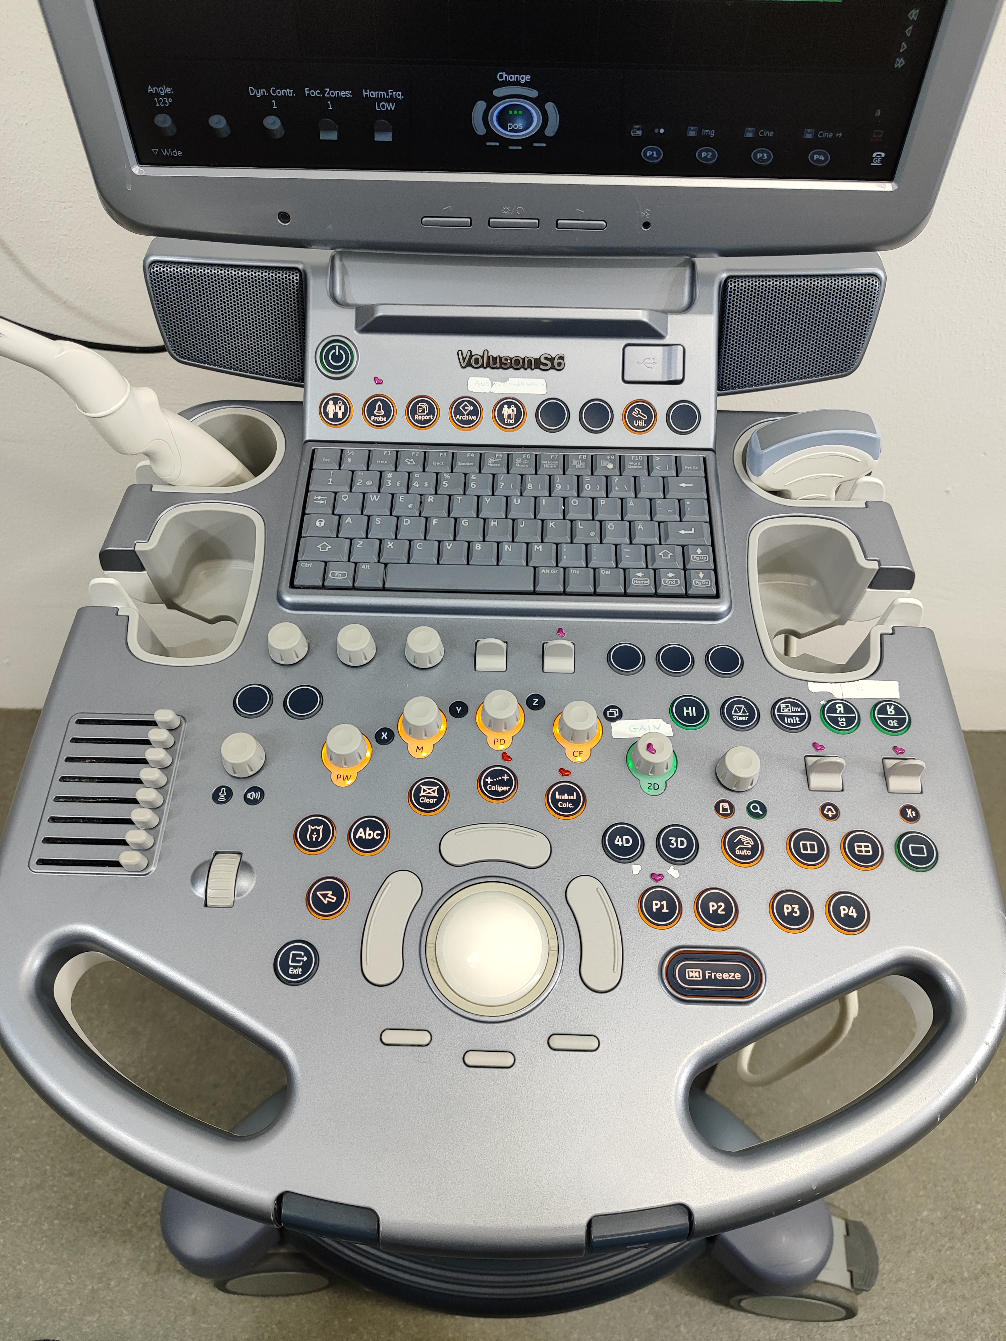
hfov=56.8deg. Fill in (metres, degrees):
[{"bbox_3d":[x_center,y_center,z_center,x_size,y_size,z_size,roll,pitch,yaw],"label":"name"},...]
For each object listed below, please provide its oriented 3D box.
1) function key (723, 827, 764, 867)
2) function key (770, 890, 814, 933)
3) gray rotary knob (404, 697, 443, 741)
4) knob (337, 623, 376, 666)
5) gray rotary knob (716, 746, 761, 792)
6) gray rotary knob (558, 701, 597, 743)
[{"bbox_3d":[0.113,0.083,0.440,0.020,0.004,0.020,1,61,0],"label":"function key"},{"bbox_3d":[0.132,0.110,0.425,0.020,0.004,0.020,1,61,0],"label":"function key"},{"bbox_3d":[-0.043,0.024,0.494,0.021,0.012,0.021,1,61,0],"label":"gray rotary knob"},{"bbox_3d":[-0.078,-0.014,0.487,0.020,0.013,0.020,1,61,0],"label":"knob"},{"bbox_3d":[0.122,0.050,0.481,0.022,0.013,0.022,1,61,0],"label":"gray rotary knob"},{"bbox_3d":[0.041,0.027,0.493,0.021,0.012,0.021,1,61,0],"label":"gray rotary knob"}]

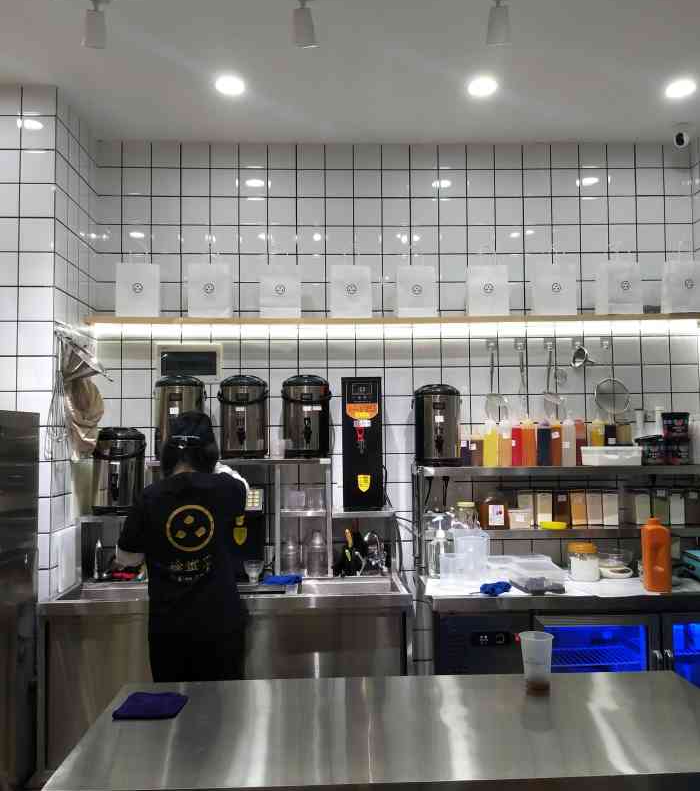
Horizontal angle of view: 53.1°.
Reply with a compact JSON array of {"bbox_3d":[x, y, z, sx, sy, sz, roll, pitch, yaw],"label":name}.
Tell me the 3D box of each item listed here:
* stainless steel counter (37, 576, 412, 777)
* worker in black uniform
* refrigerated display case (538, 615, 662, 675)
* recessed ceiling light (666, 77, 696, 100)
[{"bbox_3d":[-0.528,1.277,3.295,1.588,0.783,0.620,-1,-3,-2],"label":"stainless steel counter"},{"bbox_3d":[-0.662,0.861,2.789,0.510,1.610,0.480,-1,-3,-3],"label":"worker in black uniform"},{"bbox_3d":[1.059,1.261,3.302,0.547,0.600,0.600,-1,-3,-2],"label":"refrigerated display case"},{"bbox_3d":[1.502,-1.403,3.185,0.130,0.030,0.130,-1,-3,-2],"label":"recessed ceiling light"}]

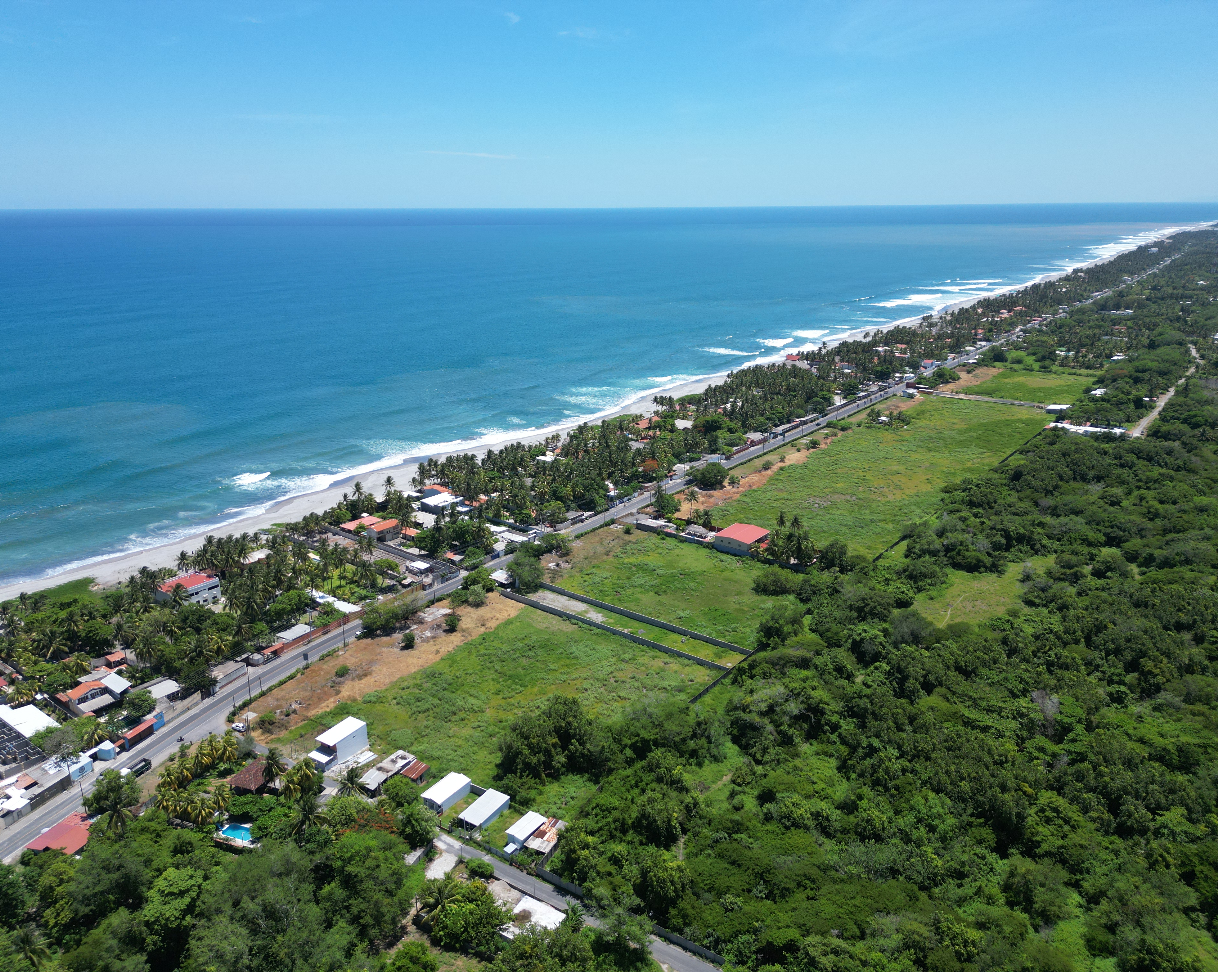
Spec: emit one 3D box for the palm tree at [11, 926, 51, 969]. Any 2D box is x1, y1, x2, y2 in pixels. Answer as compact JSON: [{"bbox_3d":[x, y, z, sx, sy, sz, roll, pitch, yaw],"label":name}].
[{"bbox_3d":[-104.410,84.920,163.440,7.490,10.350,7.490,-14,22,-37],"label":"palm tree"}]

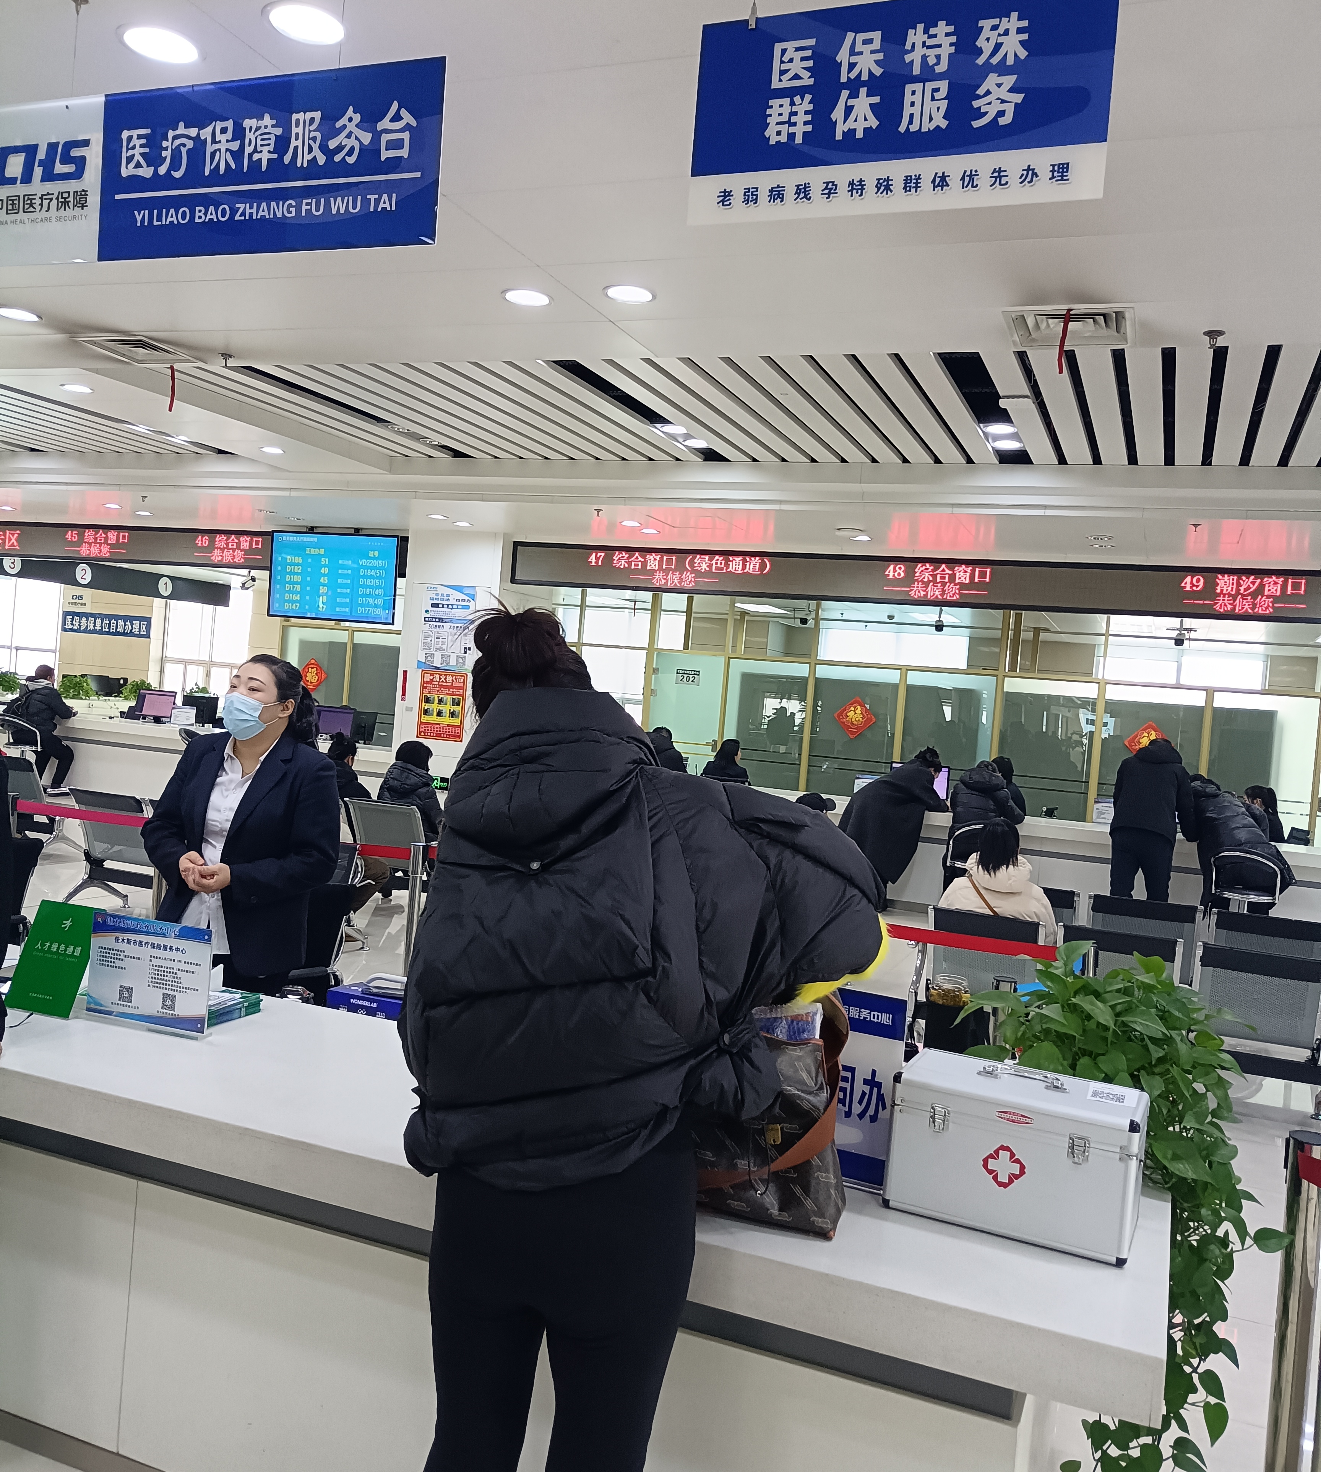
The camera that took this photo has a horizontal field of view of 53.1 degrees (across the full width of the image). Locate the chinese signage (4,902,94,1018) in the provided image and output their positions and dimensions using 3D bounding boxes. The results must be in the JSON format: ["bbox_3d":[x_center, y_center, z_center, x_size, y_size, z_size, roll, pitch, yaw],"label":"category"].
[{"bbox_3d":[-1.264,0.468,2.802,0.160,0.215,0.150,5,1,16],"label":"chinese signage"}]

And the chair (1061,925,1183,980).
[{"bbox_3d":[2.037,1.233,5.872,0.520,0.795,0.630,5,1,23],"label":"chair"}]

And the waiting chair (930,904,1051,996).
[{"bbox_3d":[1.442,1.117,5.812,0.500,0.750,0.640,6,1,21],"label":"waiting chair"}]

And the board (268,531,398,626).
[{"bbox_3d":[-3.110,-1.505,12.581,1.450,0.830,0.080,5,4,21],"label":"board"}]

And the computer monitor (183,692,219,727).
[{"bbox_3d":[-4.886,-0.254,14.063,0.490,0.325,0.190,5,1,22],"label":"computer monitor"}]

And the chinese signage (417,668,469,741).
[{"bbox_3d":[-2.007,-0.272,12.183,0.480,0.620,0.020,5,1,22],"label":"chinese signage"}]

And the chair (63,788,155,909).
[{"bbox_3d":[-2.994,0.685,7.560,0.530,0.750,0.640,6,1,21],"label":"chair"}]

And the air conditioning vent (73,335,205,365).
[{"bbox_3d":[-2.605,-1.928,6.617,0.471,0.050,0.471,5,1,22],"label":"air conditioning vent"}]

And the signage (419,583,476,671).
[{"bbox_3d":[-1.886,-0.948,11.697,0.530,0.745,0.015,6,1,21],"label":"signage"}]

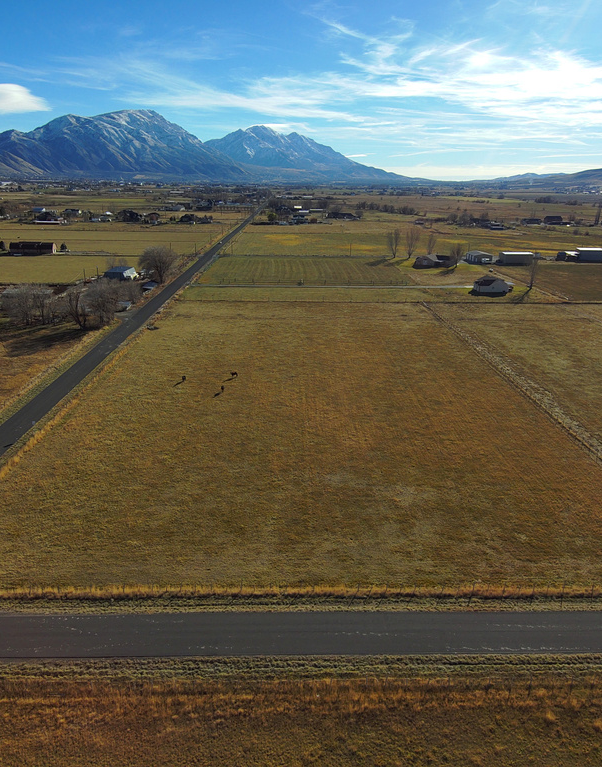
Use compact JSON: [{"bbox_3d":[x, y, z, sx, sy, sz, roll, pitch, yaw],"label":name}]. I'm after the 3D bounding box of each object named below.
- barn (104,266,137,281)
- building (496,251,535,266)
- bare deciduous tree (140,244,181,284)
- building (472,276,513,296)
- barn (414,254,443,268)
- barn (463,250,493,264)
[{"bbox_3d":[-97.590,-58.930,333.380,11.000,5.300,13.000,2,18,6],"label":"barn"},{"bbox_3d":[138.650,-80.830,398.750,18.500,6.600,11.000,0,18,0],"label":"building"},{"bbox_3d":[-72.040,-60.310,315.420,19.000,19.000,17.500,0,18,0],"label":"bare deciduous tree"},{"bbox_3d":[93.110,-48.750,303.810,14.360,6.500,11.500,0,18,-1],"label":"building"},{"bbox_3d":[81.540,-77.760,390.910,22.000,5.600,13.000,0,18,0],"label":"barn"},{"bbox_3d":[115.800,-81.870,403.400,12.000,5.700,16.500,-2,18,-6],"label":"barn"}]

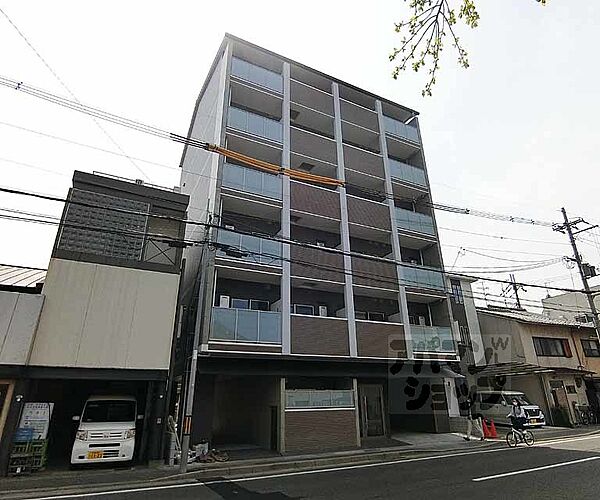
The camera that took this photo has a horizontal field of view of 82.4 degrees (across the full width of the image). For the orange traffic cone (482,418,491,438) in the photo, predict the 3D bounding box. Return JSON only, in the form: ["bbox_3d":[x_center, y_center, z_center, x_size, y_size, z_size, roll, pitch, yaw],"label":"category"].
[{"bbox_3d":[7.378,7.073,13.577,0.350,0.710,0.350,10,-24,-24],"label":"orange traffic cone"}]

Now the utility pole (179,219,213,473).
[{"bbox_3d":[-2.963,2.274,10.110,0.250,7.300,0.250,10,-24,-24],"label":"utility pole"}]

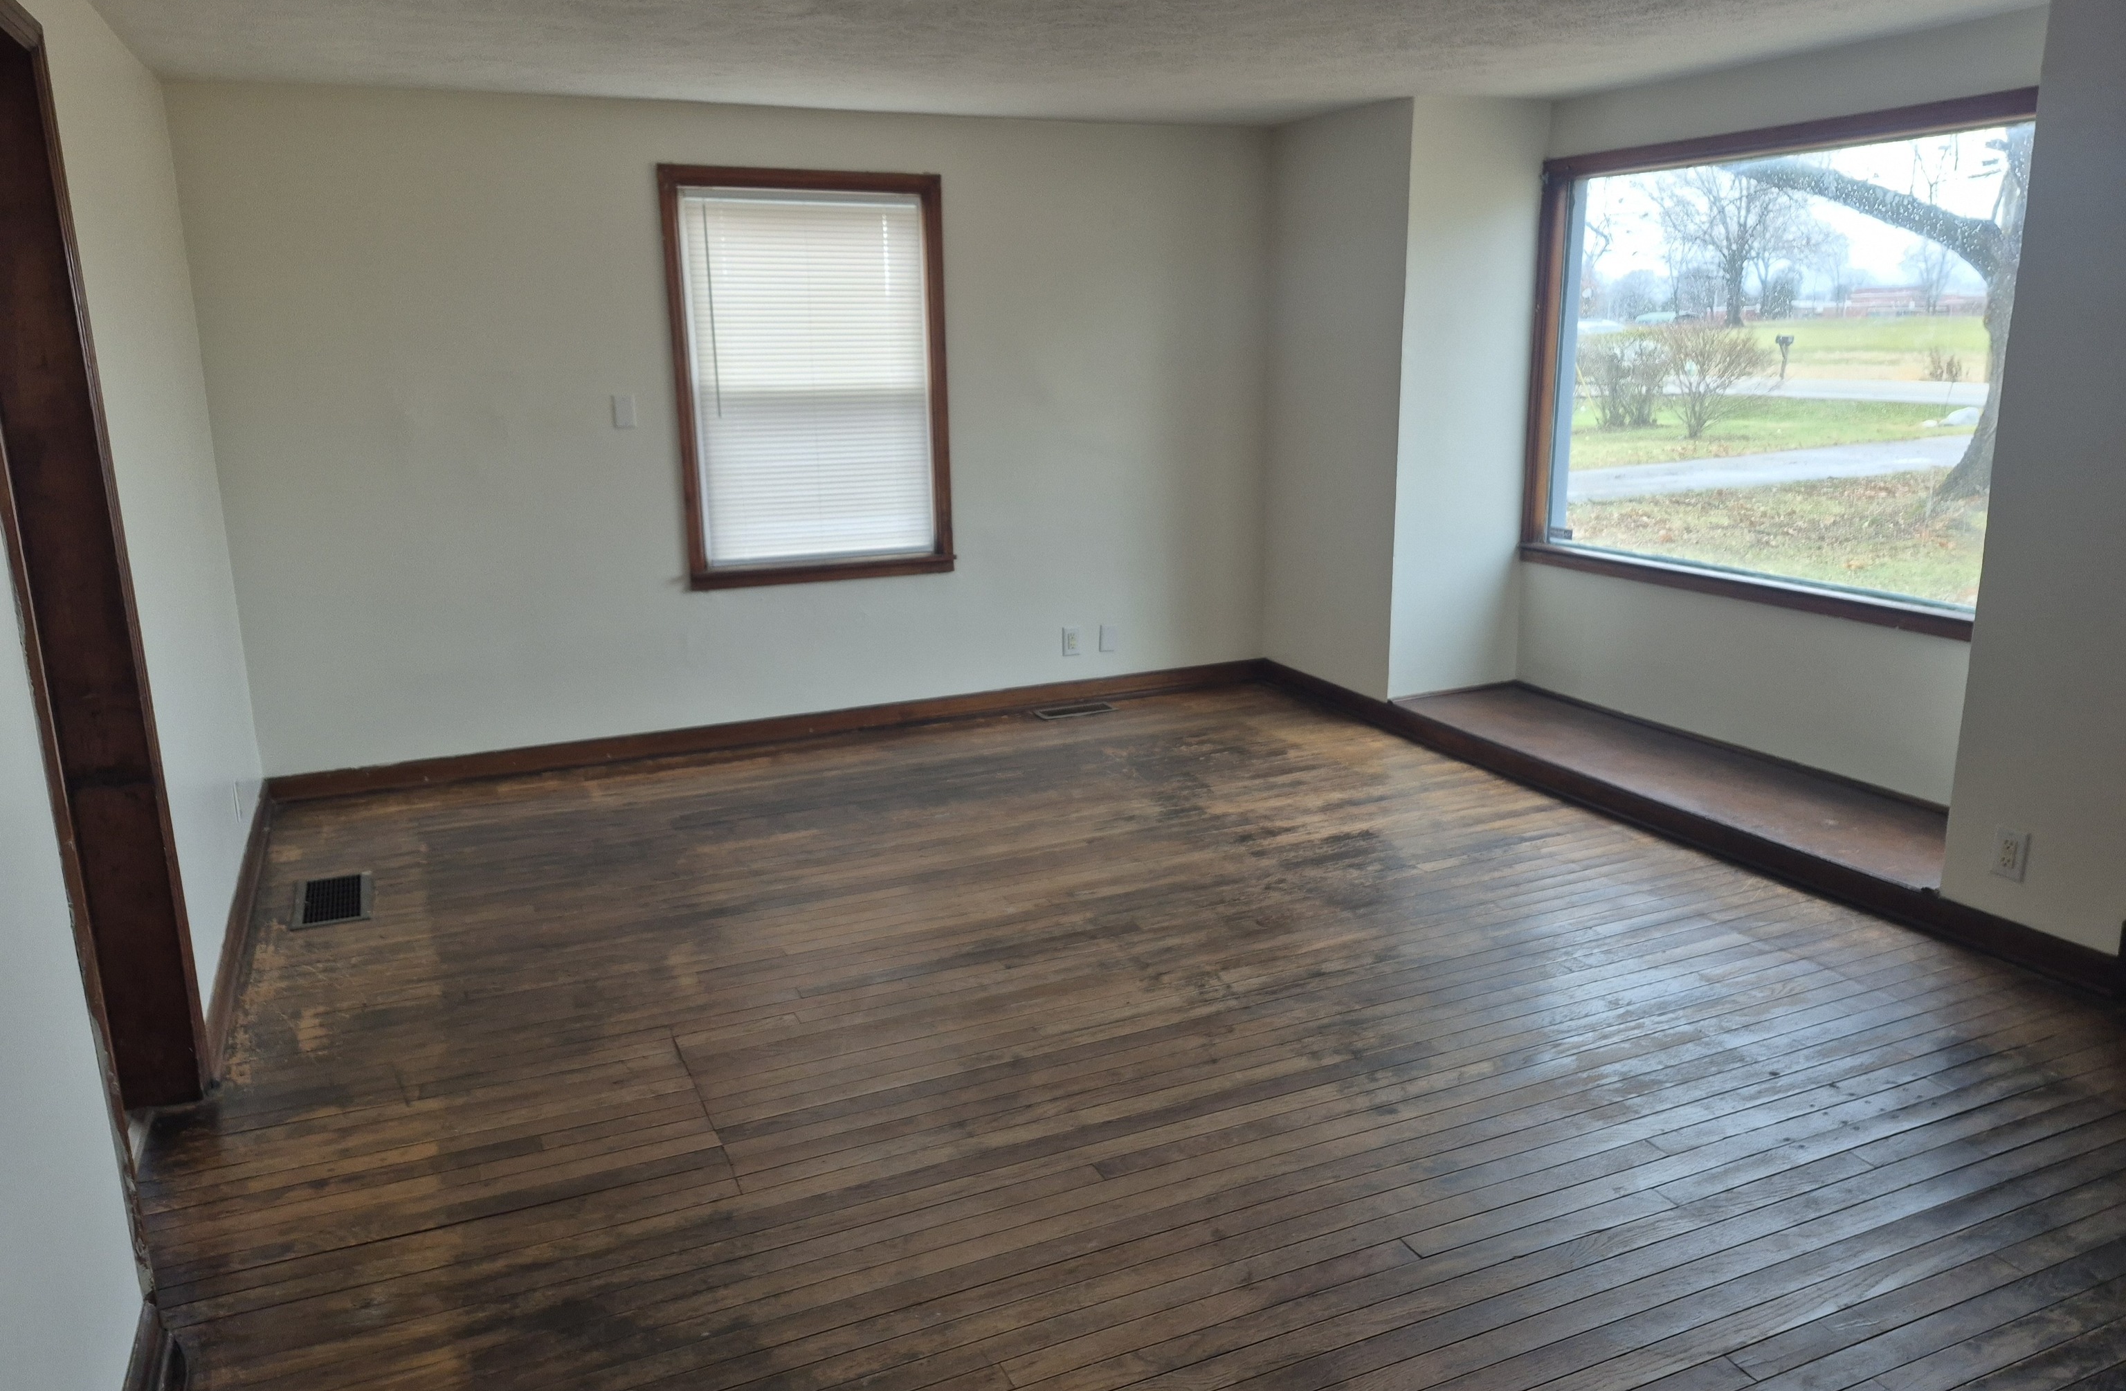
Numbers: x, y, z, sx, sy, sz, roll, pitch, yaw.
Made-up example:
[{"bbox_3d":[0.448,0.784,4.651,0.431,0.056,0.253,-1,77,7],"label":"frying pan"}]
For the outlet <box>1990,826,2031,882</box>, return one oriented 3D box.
[{"bbox_3d":[2.261,0.383,3.374,0.012,0.115,0.072,-7,15,-24],"label":"outlet"}]

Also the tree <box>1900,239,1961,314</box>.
[{"bbox_3d":[79.788,-38.442,130.000,4.800,6.900,4.800,7,16,30],"label":"tree"}]

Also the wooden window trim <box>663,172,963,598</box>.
[{"bbox_3d":[-0.916,-1.158,5.230,1.021,1.473,0.100,-7,15,-24],"label":"wooden window trim"}]

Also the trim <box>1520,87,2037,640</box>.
[{"bbox_3d":[2.297,-1.040,4.533,0.100,1.479,2.165,-7,15,-24],"label":"trim"}]

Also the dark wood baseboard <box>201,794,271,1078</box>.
[{"bbox_3d":[-2.220,0.545,3.859,0.024,0.100,2.015,-7,15,-24],"label":"dark wood baseboard"}]

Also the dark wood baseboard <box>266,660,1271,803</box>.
[{"bbox_3d":[-0.875,0.110,5.521,3.906,0.100,0.024,-7,15,-24],"label":"dark wood baseboard"}]

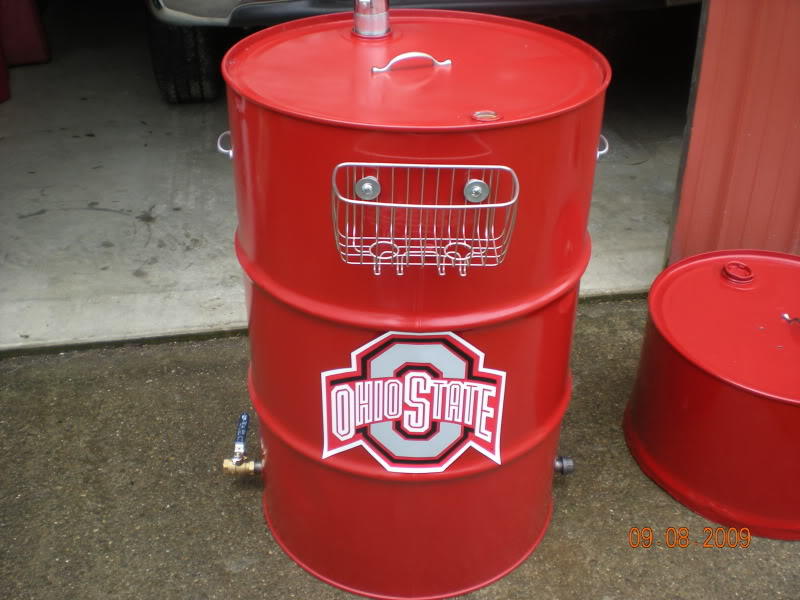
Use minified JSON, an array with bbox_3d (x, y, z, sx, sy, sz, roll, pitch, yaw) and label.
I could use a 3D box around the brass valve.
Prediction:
[{"bbox_3d":[-0.321,0.295,1.791,0.072,0.078,0.120,-1,32,-3],"label":"brass valve"}]

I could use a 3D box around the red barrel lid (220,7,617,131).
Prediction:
[{"bbox_3d":[0.025,-0.366,1.338,0.588,0.030,0.588,0,32,0],"label":"red barrel lid"}]

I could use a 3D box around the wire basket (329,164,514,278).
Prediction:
[{"bbox_3d":[0.030,-0.091,1.104,0.230,0.122,0.115,1,32,-2],"label":"wire basket"}]

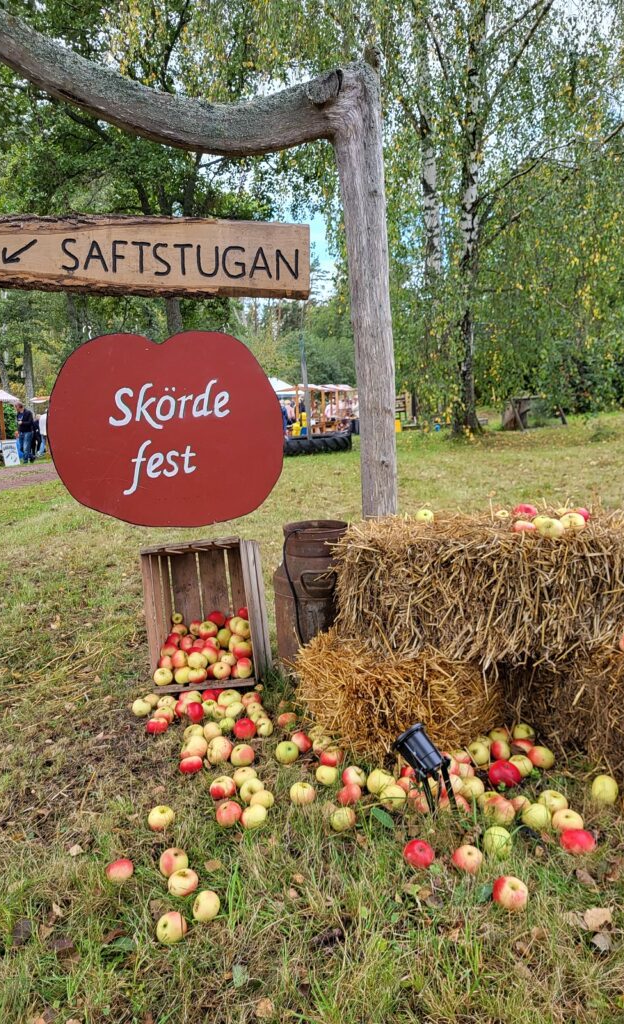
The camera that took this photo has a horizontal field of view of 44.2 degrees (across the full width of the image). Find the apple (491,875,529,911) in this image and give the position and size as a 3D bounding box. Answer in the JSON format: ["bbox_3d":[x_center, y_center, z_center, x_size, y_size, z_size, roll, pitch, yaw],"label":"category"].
[{"bbox_3d":[0.449,0.864,1.741,0.073,0.066,0.073,0,9,0],"label":"apple"}]

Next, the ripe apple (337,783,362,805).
[{"bbox_3d":[0.113,0.900,2.451,0.073,0.068,0.073,-3,9,0],"label":"ripe apple"}]

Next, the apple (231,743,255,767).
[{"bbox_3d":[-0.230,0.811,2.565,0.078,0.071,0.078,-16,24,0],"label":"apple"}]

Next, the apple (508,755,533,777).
[{"bbox_3d":[0.642,0.781,2.362,0.069,0.063,0.069,0,9,0],"label":"apple"}]

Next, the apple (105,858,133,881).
[{"bbox_3d":[-0.497,0.929,1.993,0.067,0.060,0.067,0,9,0],"label":"apple"}]

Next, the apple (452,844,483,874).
[{"bbox_3d":[0.375,0.834,1.845,0.072,0.068,0.072,-2,8,0],"label":"apple"}]

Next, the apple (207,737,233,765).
[{"bbox_3d":[-0.292,0.756,2.438,0.079,0.071,0.079,0,9,0],"label":"apple"}]

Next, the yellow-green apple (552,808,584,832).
[{"bbox_3d":[0.667,0.802,1.999,0.077,0.069,0.077,-2,8,0],"label":"yellow-green apple"}]

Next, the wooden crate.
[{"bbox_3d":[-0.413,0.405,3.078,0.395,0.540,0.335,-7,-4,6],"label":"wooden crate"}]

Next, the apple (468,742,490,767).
[{"bbox_3d":[0.520,0.753,2.389,0.070,0.069,0.070,-2,8,0],"label":"apple"}]

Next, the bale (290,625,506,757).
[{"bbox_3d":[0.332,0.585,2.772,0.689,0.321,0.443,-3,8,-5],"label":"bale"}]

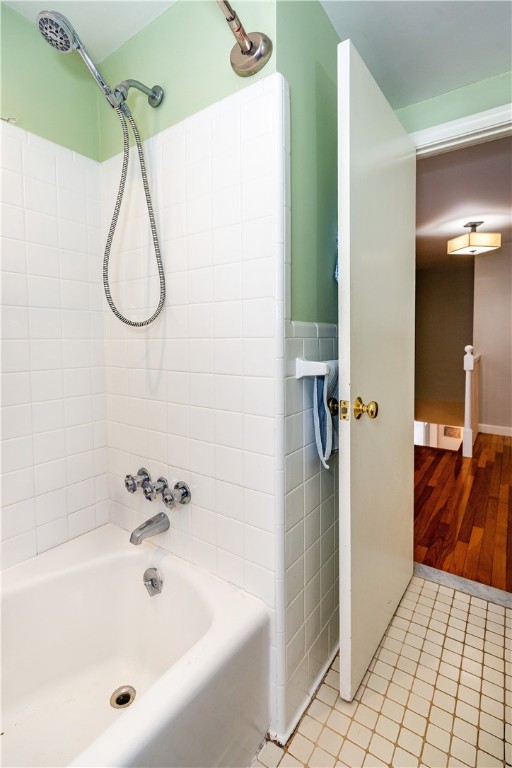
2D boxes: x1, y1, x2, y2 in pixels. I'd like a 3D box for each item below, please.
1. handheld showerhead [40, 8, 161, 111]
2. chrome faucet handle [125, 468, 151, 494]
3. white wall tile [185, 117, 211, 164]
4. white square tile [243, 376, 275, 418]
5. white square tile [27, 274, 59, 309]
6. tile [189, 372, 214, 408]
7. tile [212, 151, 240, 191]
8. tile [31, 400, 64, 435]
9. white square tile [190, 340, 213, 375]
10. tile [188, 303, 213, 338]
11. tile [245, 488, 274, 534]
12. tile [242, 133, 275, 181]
[{"bbox_3d":[-0.450,-0.967,1.035,0.087,0.232,0.290,-16,-53,45],"label":"handheld showerhead"},{"bbox_3d":[-0.437,0.362,1.252,0.070,0.075,0.068,4,6,34],"label":"chrome faucet handle"},{"bbox_3d":[-0.175,-0.745,1.062,0.108,0.108,0.009,3,5,34],"label":"white wall tile"},{"bbox_3d":[0.011,0.034,0.969,0.108,0.108,0.009,3,5,34],"label":"white square tile"},{"bbox_3d":[-0.745,-0.321,1.196,0.010,0.108,0.108,4,6,35],"label":"white square tile"},{"bbox_3d":[-0.170,0.018,1.093,0.108,0.108,0.009,3,5,34],"label":"tile"},{"bbox_3d":[-0.085,-0.627,1.000,0.107,0.107,0.009,3,5,34],"label":"tile"},{"bbox_3d":[-0.750,0.119,1.232,0.010,0.108,0.108,4,6,35],"label":"tile"},{"bbox_3d":[-0.171,-0.091,1.092,0.108,0.108,0.009,4,6,34],"label":"white square tile"},{"bbox_3d":[-0.171,-0.201,1.087,0.108,0.108,0.009,4,6,34],"label":"tile"},{"bbox_3d":[0.013,0.361,0.982,0.108,0.108,0.009,3,5,34],"label":"tile"},{"bbox_3d":[0.005,-0.622,0.940,0.107,0.107,0.009,3,5,34],"label":"tile"}]

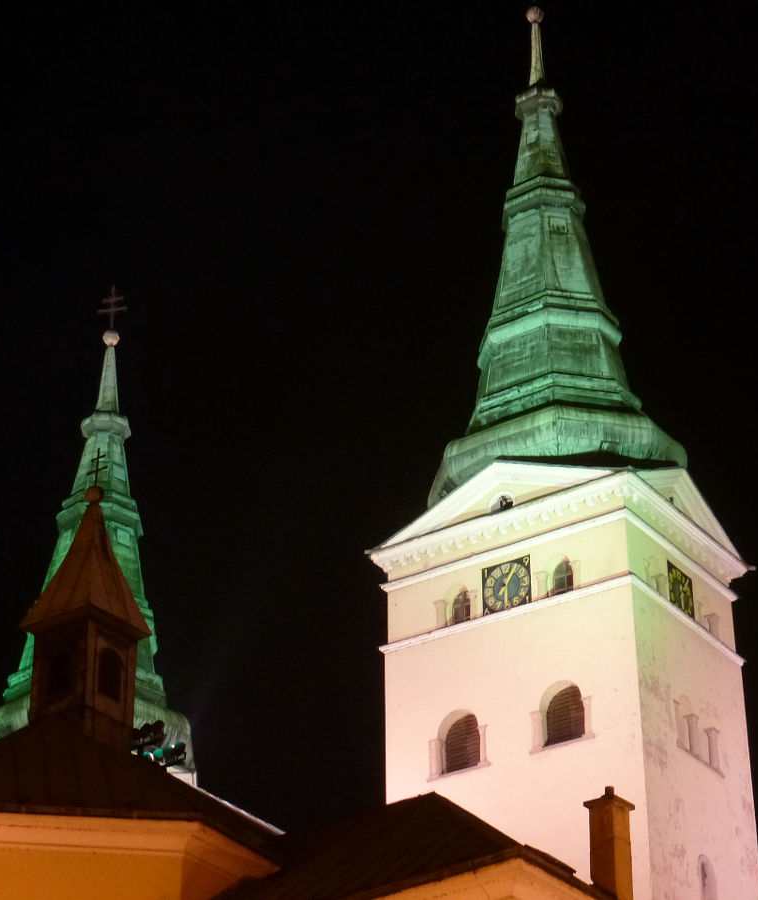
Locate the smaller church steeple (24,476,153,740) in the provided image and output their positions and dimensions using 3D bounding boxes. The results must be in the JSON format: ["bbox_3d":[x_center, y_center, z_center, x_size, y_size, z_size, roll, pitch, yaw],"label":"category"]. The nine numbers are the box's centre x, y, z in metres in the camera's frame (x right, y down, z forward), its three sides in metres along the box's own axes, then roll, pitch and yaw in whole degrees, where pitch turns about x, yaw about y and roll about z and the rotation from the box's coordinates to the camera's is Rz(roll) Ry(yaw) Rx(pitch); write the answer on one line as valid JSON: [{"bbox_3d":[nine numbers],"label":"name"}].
[{"bbox_3d":[-6.475,3.689,54.523,2.030,6.600,2.030,-19,-34,29],"label":"smaller church steeple"}]

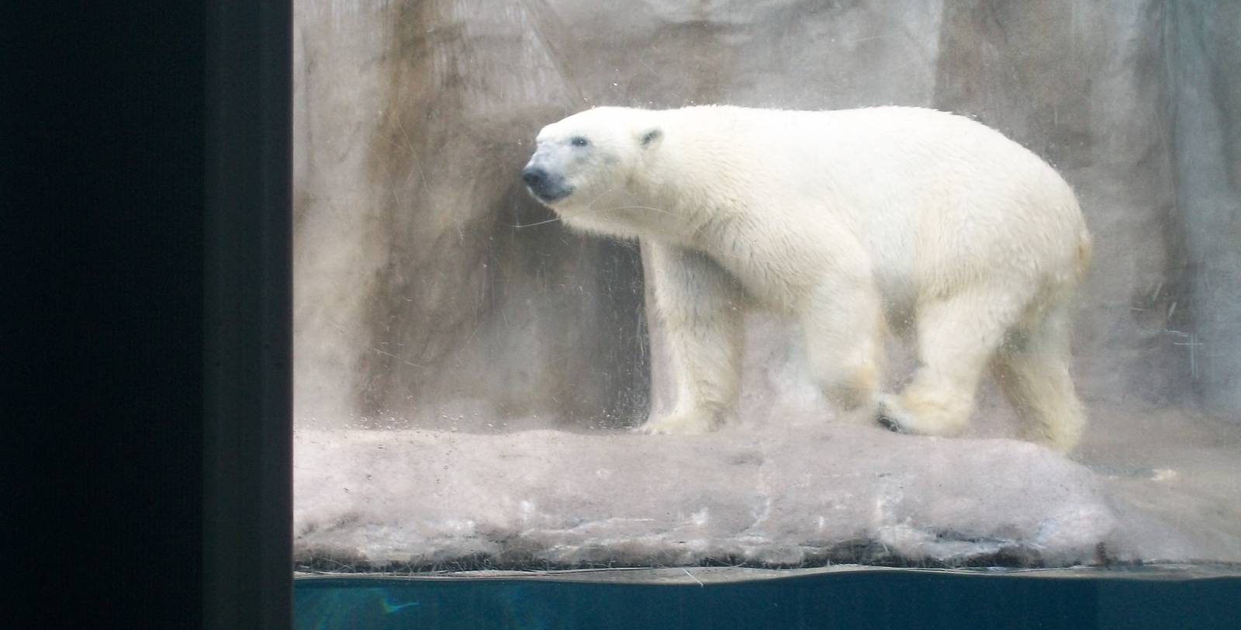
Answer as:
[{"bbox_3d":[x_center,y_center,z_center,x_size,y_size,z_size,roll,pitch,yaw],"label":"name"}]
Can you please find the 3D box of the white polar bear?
[{"bbox_3d":[0.673,-0.132,11.300,2.030,1.250,0.750,1,-5,-8],"label":"white polar bear"}]

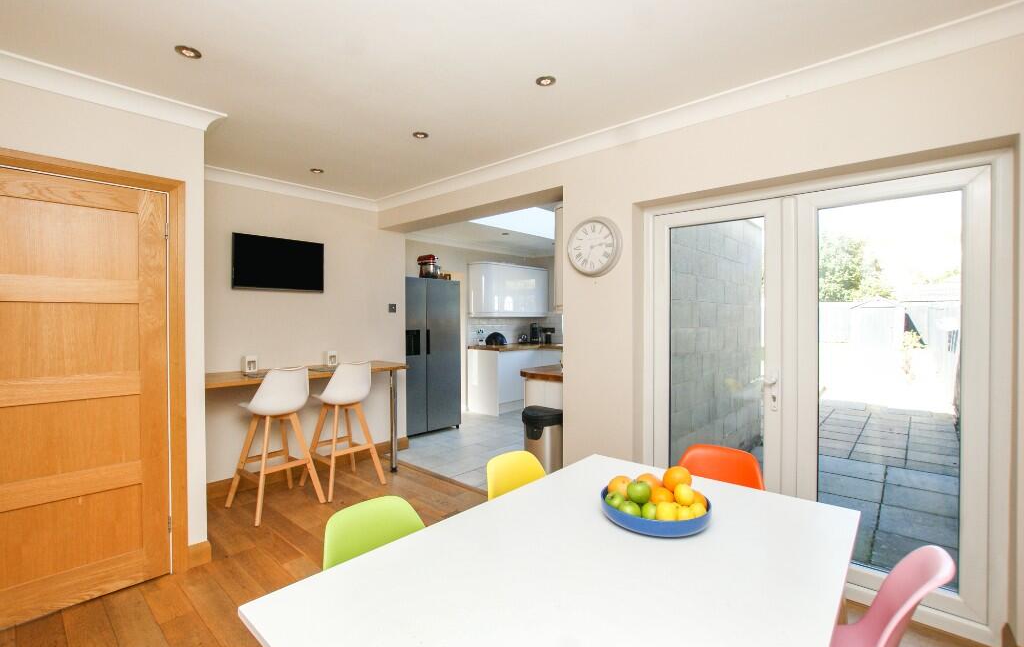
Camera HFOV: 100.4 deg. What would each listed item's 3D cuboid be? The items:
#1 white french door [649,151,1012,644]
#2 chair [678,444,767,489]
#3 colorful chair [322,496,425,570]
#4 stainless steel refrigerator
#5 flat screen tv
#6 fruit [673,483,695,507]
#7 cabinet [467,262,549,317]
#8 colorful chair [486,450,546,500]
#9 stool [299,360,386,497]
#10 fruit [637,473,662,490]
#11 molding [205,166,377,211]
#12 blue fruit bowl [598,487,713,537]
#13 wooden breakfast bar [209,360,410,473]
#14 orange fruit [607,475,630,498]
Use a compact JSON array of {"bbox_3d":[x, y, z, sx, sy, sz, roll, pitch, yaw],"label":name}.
[{"bbox_3d":[1.406,0.303,2.166,1.461,1.991,0.080,0,1,39],"label":"white french door"},{"bbox_3d":[0.695,0.899,1.553,0.455,0.815,0.510,0,1,43],"label":"chair"},{"bbox_3d":[-0.233,0.906,1.063,0.510,0.815,0.455,0,1,43],"label":"colorful chair"},{"bbox_3d":[-1.179,0.379,5.094,0.700,1.790,0.900,1,1,44],"label":"stainless steel refrigerator"},{"bbox_3d":[-1.862,-0.471,3.438,0.653,0.410,0.060,-1,1,-44],"label":"flat screen tv"},{"bbox_3d":[0.513,0.510,1.269,0.066,0.064,0.062,1,1,43],"label":"fruit"},{"bbox_3d":[-0.026,-0.471,6.473,1.362,0.753,0.340,-1,1,-44],"label":"cabinet"},{"bbox_3d":[0.205,0.919,1.531,0.530,0.820,0.460,1,1,43],"label":"colorful chair"},{"bbox_3d":[-1.365,0.802,3.436,0.530,1.000,0.480,1,1,41],"label":"stool"},{"bbox_3d":[0.395,0.474,1.232,0.077,0.077,0.077,-1,1,-44],"label":"fruit"},{"bbox_3d":[-1.819,-1.105,3.540,0.090,0.090,1.600,1,1,44],"label":"molding"},{"bbox_3d":[0.434,0.558,1.305,0.318,0.060,0.318,0,1,0],"label":"blue fruit bowl"},{"bbox_3d":[-1.654,0.839,3.384,0.610,0.925,1.540,1,1,44],"label":"wooden breakfast bar"},{"bbox_3d":[0.313,0.476,1.226,0.074,0.074,0.074,-1,1,-44],"label":"orange fruit"}]

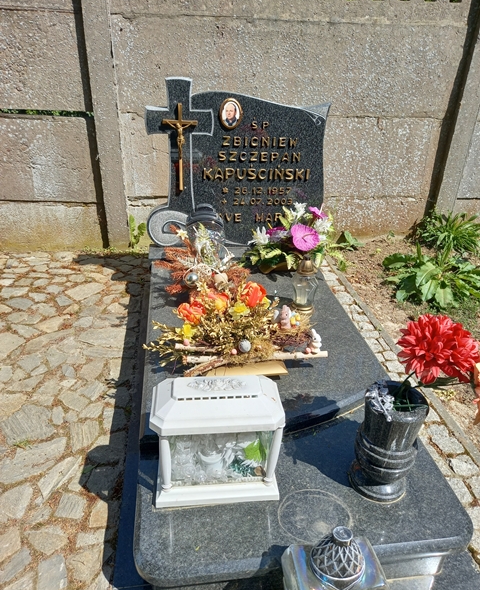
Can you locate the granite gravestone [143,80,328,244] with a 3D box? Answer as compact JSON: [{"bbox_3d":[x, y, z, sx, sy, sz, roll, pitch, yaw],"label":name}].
[{"bbox_3d":[-0.011,-0.611,2.205,0.832,0.757,0.085,-2,25,-7],"label":"granite gravestone"}]

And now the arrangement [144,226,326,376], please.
[{"bbox_3d":[-0.051,-0.023,1.802,0.600,0.260,0.720,-2,27,-8],"label":"arrangement"}]

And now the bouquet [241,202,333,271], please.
[{"bbox_3d":[0.205,-0.275,2.222,0.430,0.300,0.280,-2,25,-8],"label":"bouquet"}]

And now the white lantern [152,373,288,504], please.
[{"bbox_3d":[-0.057,0.353,1.167,0.312,0.302,0.182,-1,27,-5],"label":"white lantern"}]

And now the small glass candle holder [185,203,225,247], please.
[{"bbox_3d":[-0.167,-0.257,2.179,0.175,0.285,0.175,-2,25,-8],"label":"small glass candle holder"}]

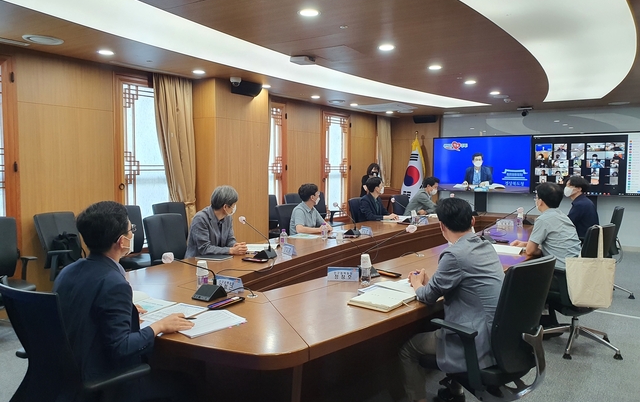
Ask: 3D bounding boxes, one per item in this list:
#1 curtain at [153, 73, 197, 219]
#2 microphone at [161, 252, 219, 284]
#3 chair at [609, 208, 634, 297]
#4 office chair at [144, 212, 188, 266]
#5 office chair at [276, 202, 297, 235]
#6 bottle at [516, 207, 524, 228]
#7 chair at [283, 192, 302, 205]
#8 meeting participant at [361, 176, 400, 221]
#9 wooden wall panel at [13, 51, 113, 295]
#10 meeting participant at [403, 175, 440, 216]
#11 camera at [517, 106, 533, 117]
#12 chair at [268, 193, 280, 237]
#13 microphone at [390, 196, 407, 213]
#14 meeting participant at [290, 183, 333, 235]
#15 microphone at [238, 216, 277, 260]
[{"bbox_3d":[-1.956,-0.320,6.463,0.200,2.620,0.680,3,5,34],"label":"curtain"},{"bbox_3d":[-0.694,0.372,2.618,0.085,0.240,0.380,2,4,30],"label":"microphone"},{"bbox_3d":[3.220,0.575,5.548,0.660,1.010,0.650,3,5,32],"label":"chair"},{"bbox_3d":[-1.311,0.645,4.529,0.620,1.000,0.620,3,5,38],"label":"office chair"},{"bbox_3d":[-0.165,0.553,5.942,0.640,1.030,0.640,3,5,34],"label":"office chair"},{"bbox_3d":[2.470,0.220,5.933,0.066,0.200,0.066,0,4,0],"label":"bottle"},{"bbox_3d":[-0.230,0.393,8.236,0.640,1.030,0.640,3,5,34],"label":"chair"},{"bbox_3d":[0.969,0.317,7.323,0.750,1.310,0.520,2,5,29],"label":"meeting participant"},{"bbox_3d":[-2.530,-0.132,4.868,0.060,2.480,0.970,3,5,34],"label":"wooden wall panel"},{"bbox_3d":[1.720,0.295,7.656,0.800,1.290,0.520,2,4,26],"label":"meeting participant"},{"bbox_3d":[4.001,-1.751,9.406,0.280,0.230,0.220,2,4,32],"label":"camera"},{"bbox_3d":[-0.616,0.433,7.665,0.640,1.030,0.640,3,5,34],"label":"chair"},{"bbox_3d":[1.090,0.107,6.621,0.320,0.280,0.090,4,5,45],"label":"microphone"},{"bbox_3d":[-0.038,0.430,5.835,0.750,1.290,0.520,2,5,29],"label":"meeting participant"},{"bbox_3d":[-0.563,0.302,4.150,0.380,0.320,0.140,3,5,34],"label":"microphone"}]

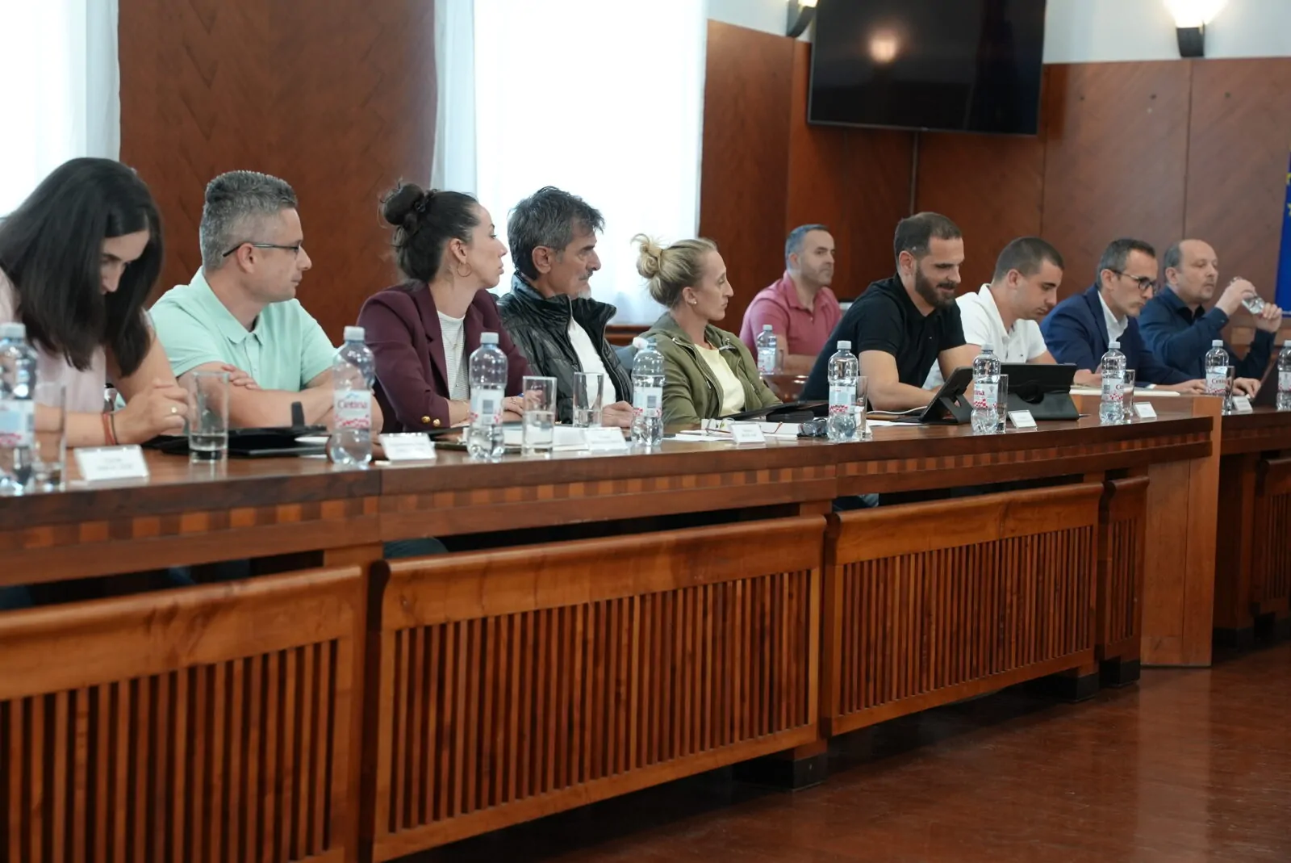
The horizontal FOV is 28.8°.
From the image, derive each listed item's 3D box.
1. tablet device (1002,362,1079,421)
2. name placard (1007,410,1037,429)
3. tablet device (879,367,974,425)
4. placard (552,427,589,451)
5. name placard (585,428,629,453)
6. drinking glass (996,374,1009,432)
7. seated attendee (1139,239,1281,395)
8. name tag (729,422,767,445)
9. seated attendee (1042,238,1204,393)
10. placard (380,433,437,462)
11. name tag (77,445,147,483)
[{"bbox_3d":[1.087,-0.108,7.000,0.255,0.150,0.110,1,13,-22],"label":"tablet device"},{"bbox_3d":[0.968,-0.028,6.470,0.040,0.045,0.100,4,3,36],"label":"name placard"},{"bbox_3d":[0.791,-0.096,6.689,0.210,0.140,0.240,3,3,23],"label":"tablet device"},{"bbox_3d":[-0.149,0.012,4.760,0.035,0.046,0.100,3,3,32],"label":"placard"},{"bbox_3d":[-0.074,0.017,4.780,0.042,0.047,0.100,4,4,43],"label":"name placard"},{"bbox_3d":[0.879,-0.069,6.320,0.060,0.147,0.060,4,3,31],"label":"drinking glass"},{"bbox_3d":[2.000,-0.003,9.000,0.750,1.340,0.520,4,3,32],"label":"seated attendee"},{"bbox_3d":[0.205,0.004,5.185,0.038,0.044,0.126,3,3,30],"label":"name tag"},{"bbox_3d":[1.560,0.030,8.300,0.750,1.310,0.520,4,3,32],"label":"seated attendee"},{"bbox_3d":[-0.405,0.027,4.270,0.100,0.048,0.042,-1,4,-44],"label":"placard"},{"bbox_3d":[-0.779,0.045,3.643,0.040,0.047,0.132,3,3,29],"label":"name tag"}]

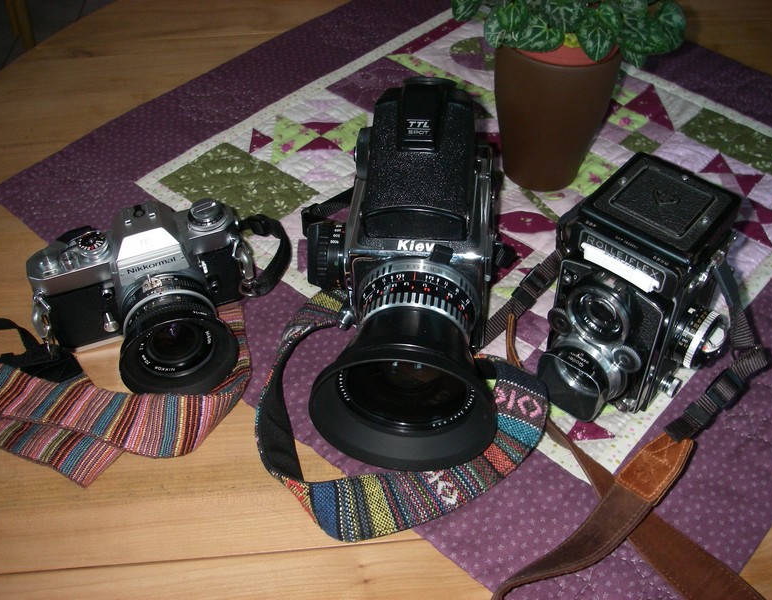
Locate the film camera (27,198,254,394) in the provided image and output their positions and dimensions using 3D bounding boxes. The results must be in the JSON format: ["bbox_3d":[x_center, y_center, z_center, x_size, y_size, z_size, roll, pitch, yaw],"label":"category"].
[{"bbox_3d":[-0.165,-0.004,0.622,0.152,0.094,0.125,-18,47,-16],"label":"film camera"}]

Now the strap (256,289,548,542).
[{"bbox_3d":[0.013,0.064,0.588,0.196,0.036,0.195,3,45,5],"label":"strap"}]

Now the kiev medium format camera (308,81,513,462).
[{"bbox_3d":[0.010,-0.029,0.603,0.140,0.147,0.238,3,45,5],"label":"kiev medium format camera"}]

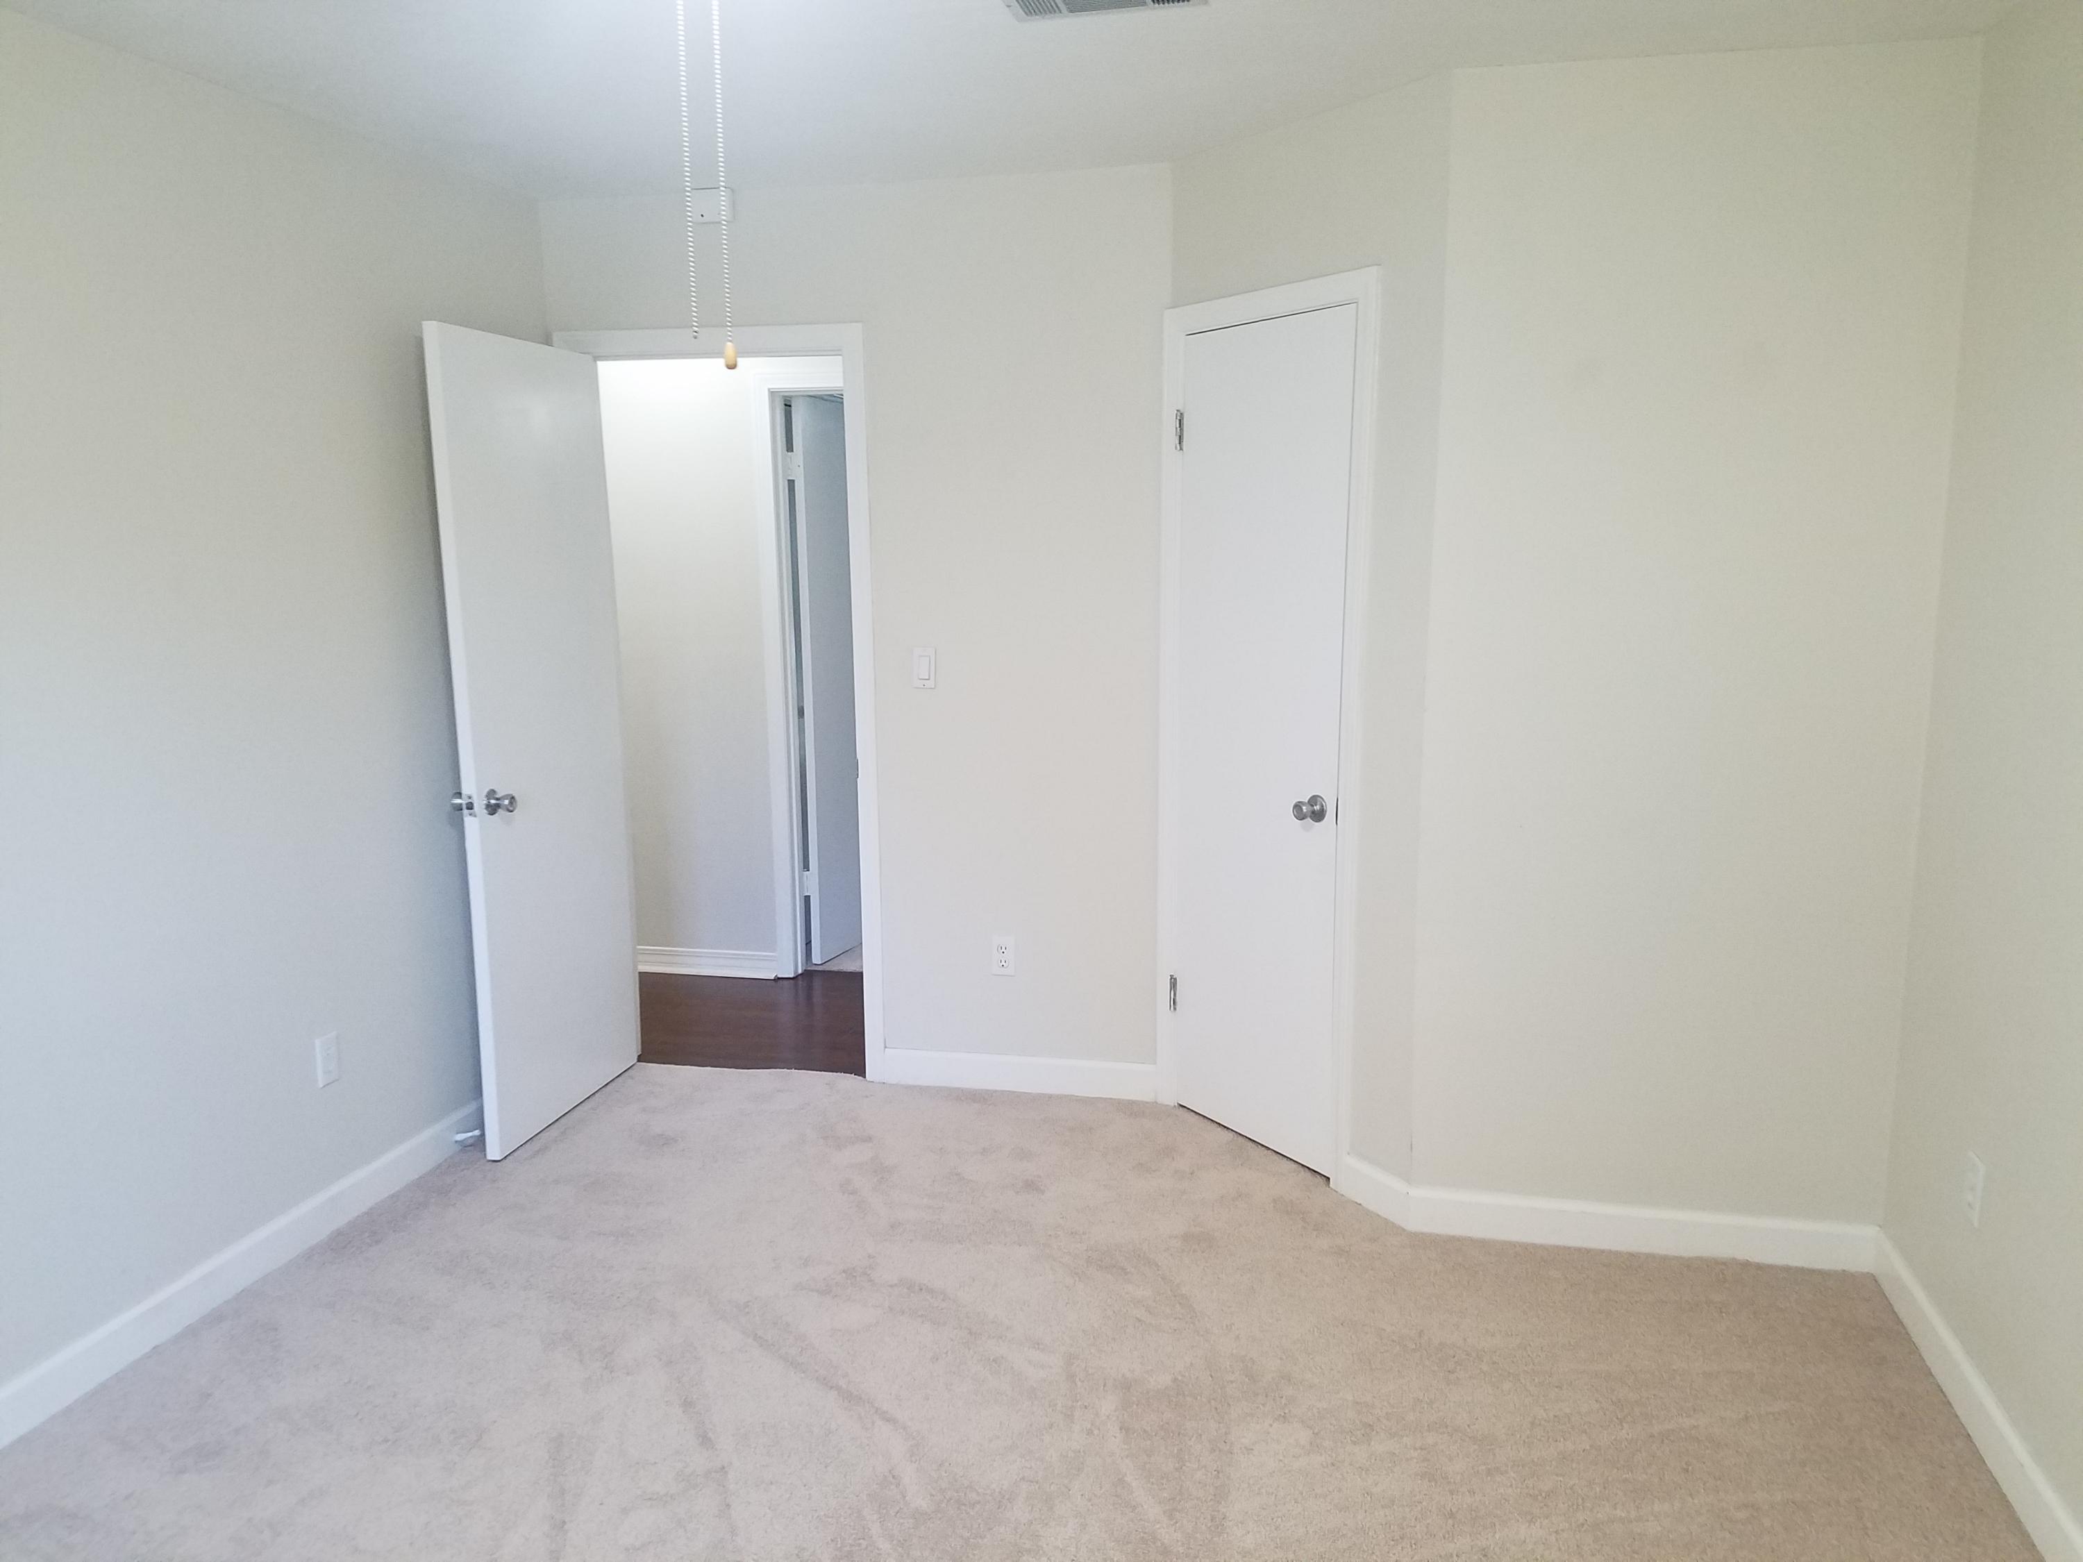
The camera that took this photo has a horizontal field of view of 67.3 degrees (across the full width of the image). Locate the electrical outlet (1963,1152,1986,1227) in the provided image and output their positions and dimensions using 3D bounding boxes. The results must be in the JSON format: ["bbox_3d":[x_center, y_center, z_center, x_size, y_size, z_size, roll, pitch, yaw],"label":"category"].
[{"bbox_3d":[1.632,0.716,2.747,0.009,0.114,0.074,2,10,13],"label":"electrical outlet"}]

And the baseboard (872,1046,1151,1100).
[{"bbox_3d":[-0.068,0.813,4.356,0.776,0.105,0.020,2,10,13],"label":"baseboard"}]

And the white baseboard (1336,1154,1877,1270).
[{"bbox_3d":[1.230,0.950,3.476,1.099,0.107,0.175,2,10,13],"label":"white baseboard"}]

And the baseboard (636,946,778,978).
[{"bbox_3d":[-1.185,0.640,5.531,0.497,0.100,0.020,2,10,13],"label":"baseboard"}]

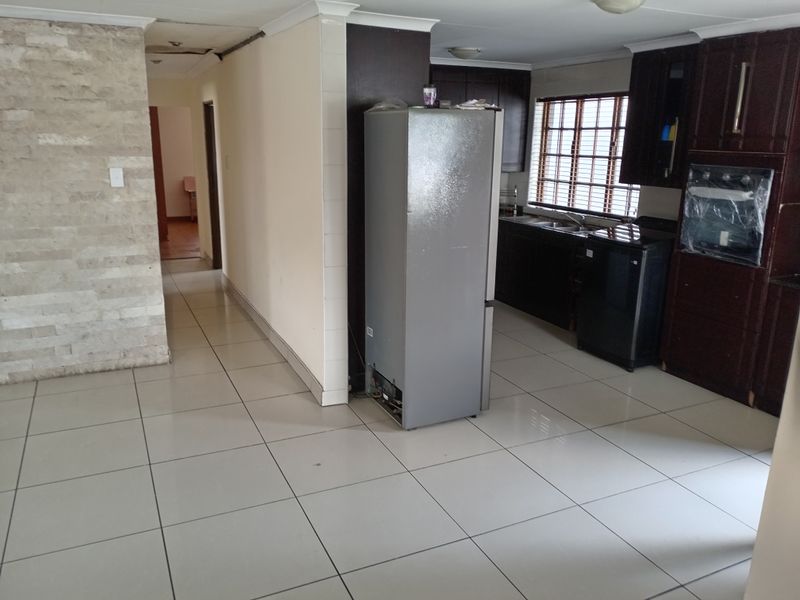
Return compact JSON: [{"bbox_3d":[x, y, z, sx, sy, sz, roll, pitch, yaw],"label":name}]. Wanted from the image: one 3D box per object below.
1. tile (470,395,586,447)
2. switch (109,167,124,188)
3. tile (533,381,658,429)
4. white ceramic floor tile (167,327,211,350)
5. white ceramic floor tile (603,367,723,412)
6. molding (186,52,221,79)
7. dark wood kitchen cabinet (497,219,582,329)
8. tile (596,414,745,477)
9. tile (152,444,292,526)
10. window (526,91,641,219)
[{"bbox_3d":[0.729,0.736,3.863,0.600,0.010,0.600,-6,16,-25],"label":"tile"},{"bbox_3d":[-1.915,-0.827,4.226,0.077,0.127,0.014,-6,16,-25],"label":"switch"},{"bbox_3d":[1.274,0.684,4.109,0.600,0.010,0.600,-6,16,-25],"label":"tile"},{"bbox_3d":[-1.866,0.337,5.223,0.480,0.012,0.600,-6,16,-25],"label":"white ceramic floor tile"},{"bbox_3d":[1.817,0.631,4.357,0.600,0.012,0.600,-6,16,-25],"label":"white ceramic floor tile"},{"bbox_3d":[-2.250,-2.620,7.029,0.085,0.088,2.100,-6,16,-25],"label":"molding"},{"bbox_3d":[1.530,-0.314,6.246,0.582,0.860,1.380,-6,16,-25],"label":"dark wood kitchen cabinet"},{"bbox_3d":[1.530,0.823,3.585,0.600,0.010,0.600,-6,16,-25],"label":"tile"},{"bbox_3d":[-0.896,0.902,3.106,0.600,0.010,0.600,-6,16,-25],"label":"tile"},{"bbox_3d":[1.743,-1.382,5.962,0.100,1.120,1.550,-6,16,-25],"label":"window"}]

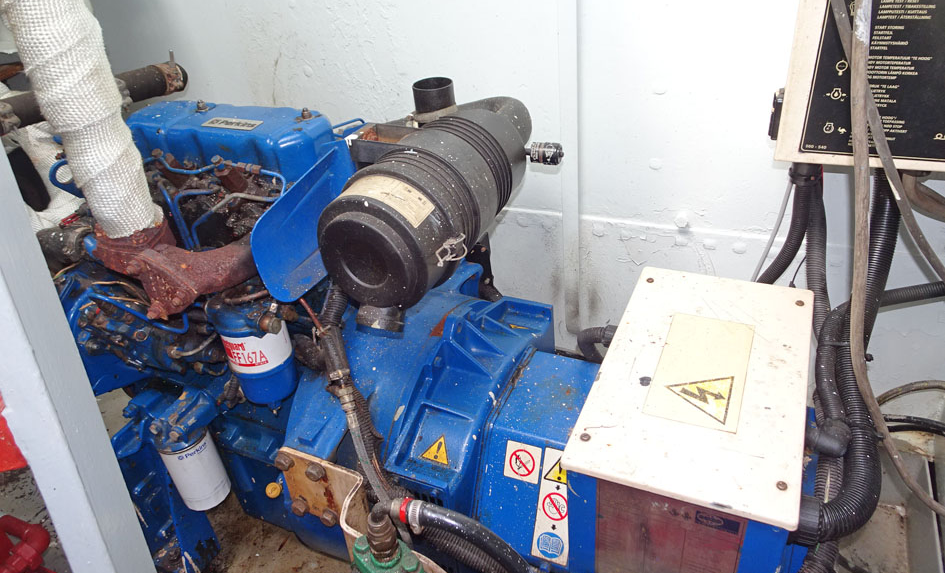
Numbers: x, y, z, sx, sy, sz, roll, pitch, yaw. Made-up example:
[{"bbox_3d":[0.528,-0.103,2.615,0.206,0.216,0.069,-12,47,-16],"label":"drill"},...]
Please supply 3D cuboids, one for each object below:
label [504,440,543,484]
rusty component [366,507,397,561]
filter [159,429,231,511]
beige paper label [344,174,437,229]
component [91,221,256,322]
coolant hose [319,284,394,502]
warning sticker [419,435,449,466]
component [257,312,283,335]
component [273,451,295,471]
[{"bbox_3d":[0.070,0.246,0.914,0.050,0.052,0.002,10,9,23],"label":"label"},{"bbox_3d":[-0.096,0.261,0.690,0.030,0.050,0.030,-5,34,3],"label":"rusty component"},{"bbox_3d":[-0.533,0.345,1.265,0.088,0.158,0.088,10,38,23],"label":"filter"},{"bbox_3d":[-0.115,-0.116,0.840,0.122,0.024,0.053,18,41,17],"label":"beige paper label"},{"bbox_3d":[-0.383,-0.024,0.860,0.250,0.105,0.115,10,38,23],"label":"component"},{"bbox_3d":[-0.157,0.128,0.845,0.055,0.055,0.305,-13,63,-12],"label":"coolant hose"},{"bbox_3d":[-0.045,0.217,0.879,0.042,0.002,0.036,10,70,23],"label":"warning sticker"},{"bbox_3d":[-0.277,0.051,0.895,0.028,0.028,0.034,-26,38,-25],"label":"component"},{"bbox_3d":[-0.274,0.252,0.950,0.027,0.027,0.015,10,38,23],"label":"component"}]

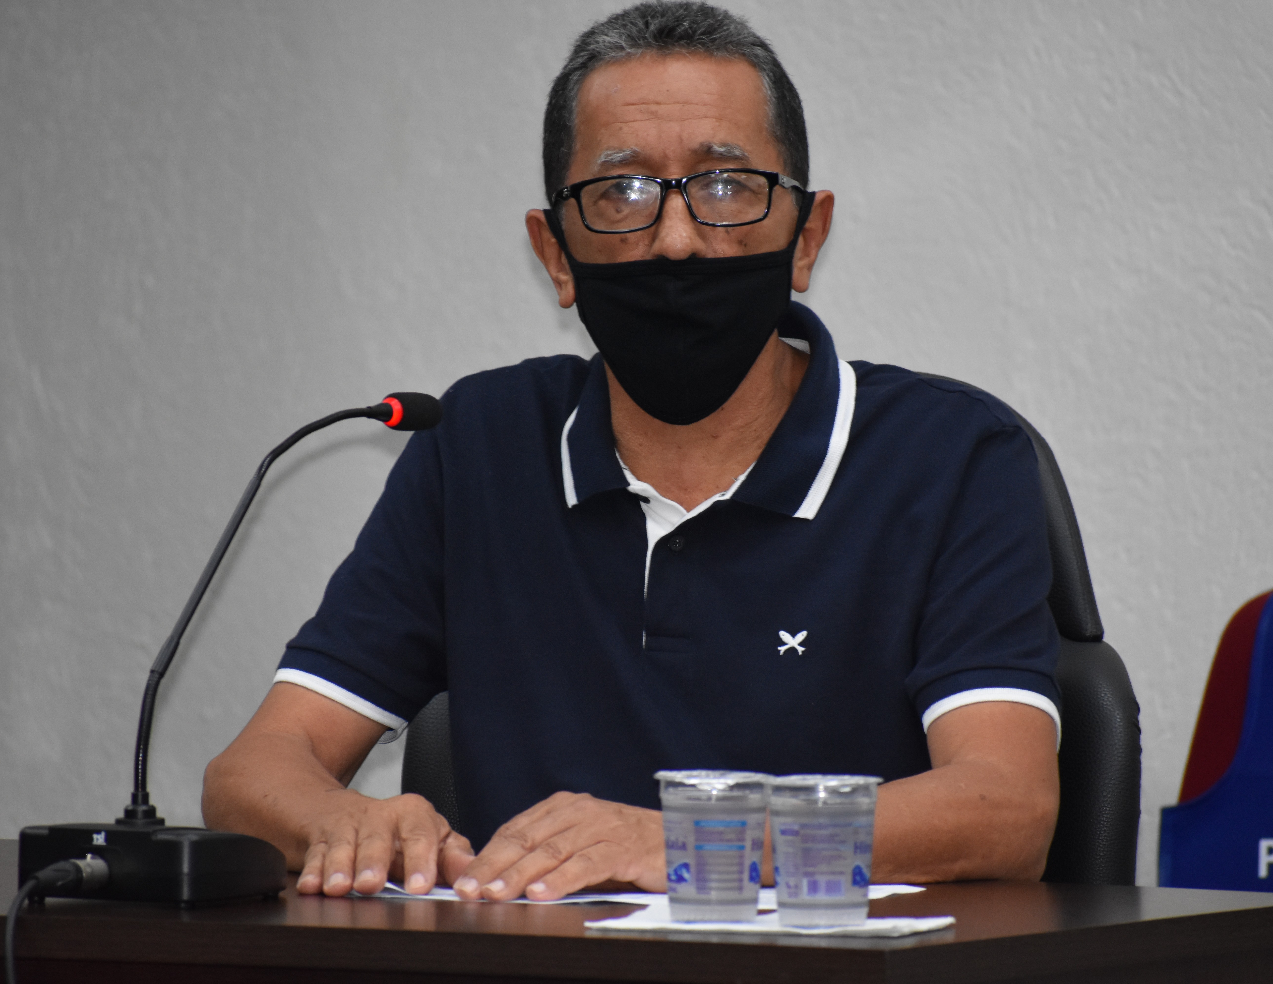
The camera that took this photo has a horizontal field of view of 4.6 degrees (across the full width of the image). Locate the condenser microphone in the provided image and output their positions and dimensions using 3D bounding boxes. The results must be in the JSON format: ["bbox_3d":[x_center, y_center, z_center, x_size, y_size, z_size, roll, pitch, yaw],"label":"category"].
[{"bbox_3d":[-0.225,0.095,9.923,0.115,0.300,0.410,1,3,28],"label":"condenser microphone"}]

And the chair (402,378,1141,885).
[{"bbox_3d":[0.019,0.456,10.165,0.620,1.056,0.640,1,3,16],"label":"chair"}]

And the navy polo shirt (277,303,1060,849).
[{"bbox_3d":[0.020,0.179,10.194,0.465,0.600,0.330,0,3,9],"label":"navy polo shirt"}]

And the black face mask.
[{"bbox_3d":[0.028,-0.115,10.090,0.168,0.145,0.130,-3,-2,2],"label":"black face mask"}]

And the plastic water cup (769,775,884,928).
[{"bbox_3d":[0.114,0.216,9.615,0.069,0.088,0.069,0,3,0],"label":"plastic water cup"}]

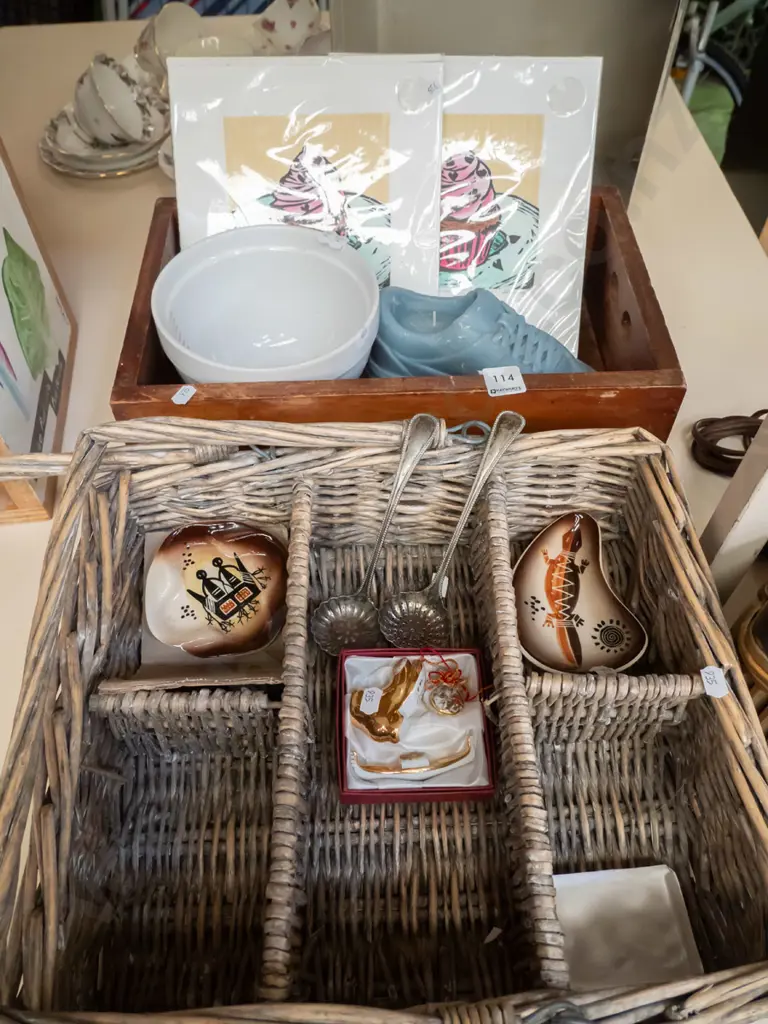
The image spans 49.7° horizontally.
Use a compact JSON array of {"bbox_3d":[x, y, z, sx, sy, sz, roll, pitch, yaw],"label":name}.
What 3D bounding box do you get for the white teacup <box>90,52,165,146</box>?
[{"bbox_3d":[-0.299,-0.430,0.889,0.058,0.098,0.098,-19,51,22],"label":"white teacup"}]

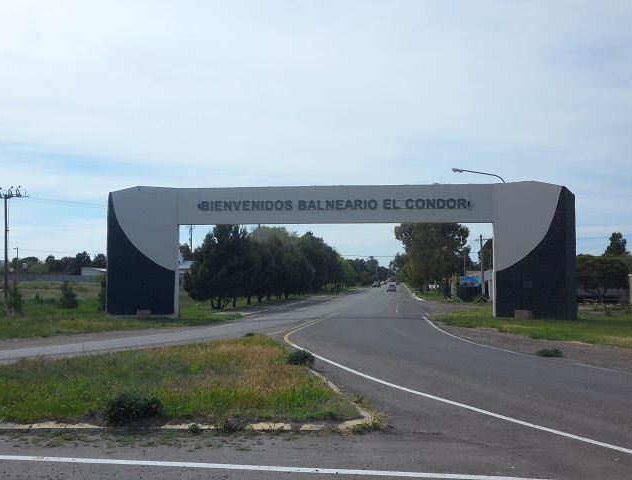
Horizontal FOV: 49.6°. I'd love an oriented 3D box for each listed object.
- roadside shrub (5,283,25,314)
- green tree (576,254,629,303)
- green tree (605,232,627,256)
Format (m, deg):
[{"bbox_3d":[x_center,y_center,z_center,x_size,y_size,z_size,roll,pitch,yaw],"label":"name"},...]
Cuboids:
[{"bbox_3d":[-16.031,3.149,36.375,1.067,1.669,1.067,0,-4,0],"label":"roadside shrub"},{"bbox_3d":[24.870,3.367,59.907,5.175,4.197,5.175,0,-4,0],"label":"green tree"},{"bbox_3d":[47.277,3.539,107.988,4.105,9.470,4.105,0,-4,0],"label":"green tree"}]

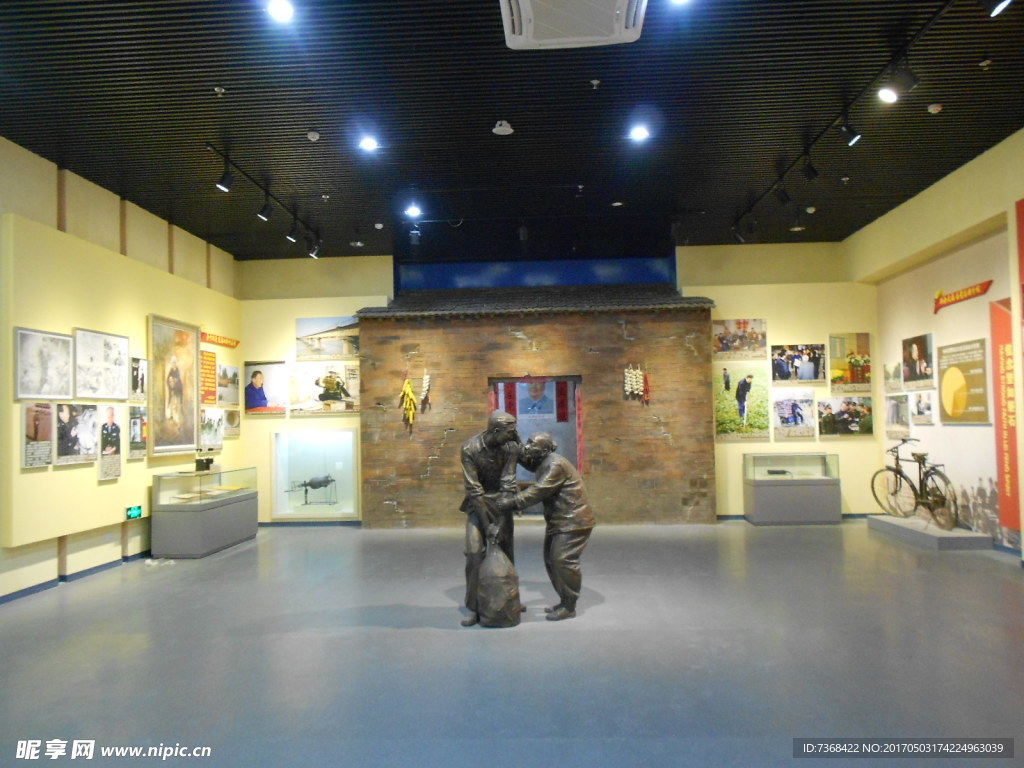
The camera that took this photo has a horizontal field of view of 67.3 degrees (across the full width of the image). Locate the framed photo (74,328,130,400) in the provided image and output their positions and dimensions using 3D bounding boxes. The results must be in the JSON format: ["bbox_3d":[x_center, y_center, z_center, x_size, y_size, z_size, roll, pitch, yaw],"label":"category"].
[{"bbox_3d":[-4.526,-0.191,8.546,0.050,0.765,1.030,-2,-3,3],"label":"framed photo"}]

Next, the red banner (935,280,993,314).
[{"bbox_3d":[5.400,-1.077,9.245,0.050,0.274,1.360,-2,-3,3],"label":"red banner"}]

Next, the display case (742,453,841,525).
[{"bbox_3d":[3.985,1.502,11.032,1.172,0.971,0.620,-1,-3,3],"label":"display case"}]

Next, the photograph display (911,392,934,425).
[{"bbox_3d":[5.504,0.338,10.327,0.040,0.414,0.547,-2,-3,3],"label":"photograph display"}]

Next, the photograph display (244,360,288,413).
[{"bbox_3d":[-3.918,0.067,12.227,0.660,0.852,0.040,-2,-3,3],"label":"photograph display"}]

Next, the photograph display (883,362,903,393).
[{"bbox_3d":[5.543,-0.095,11.179,0.040,0.440,0.539,-2,-3,3],"label":"photograph display"}]

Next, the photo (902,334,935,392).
[{"bbox_3d":[5.452,-0.277,10.288,0.040,0.704,0.831,-1,-3,3],"label":"photo"}]

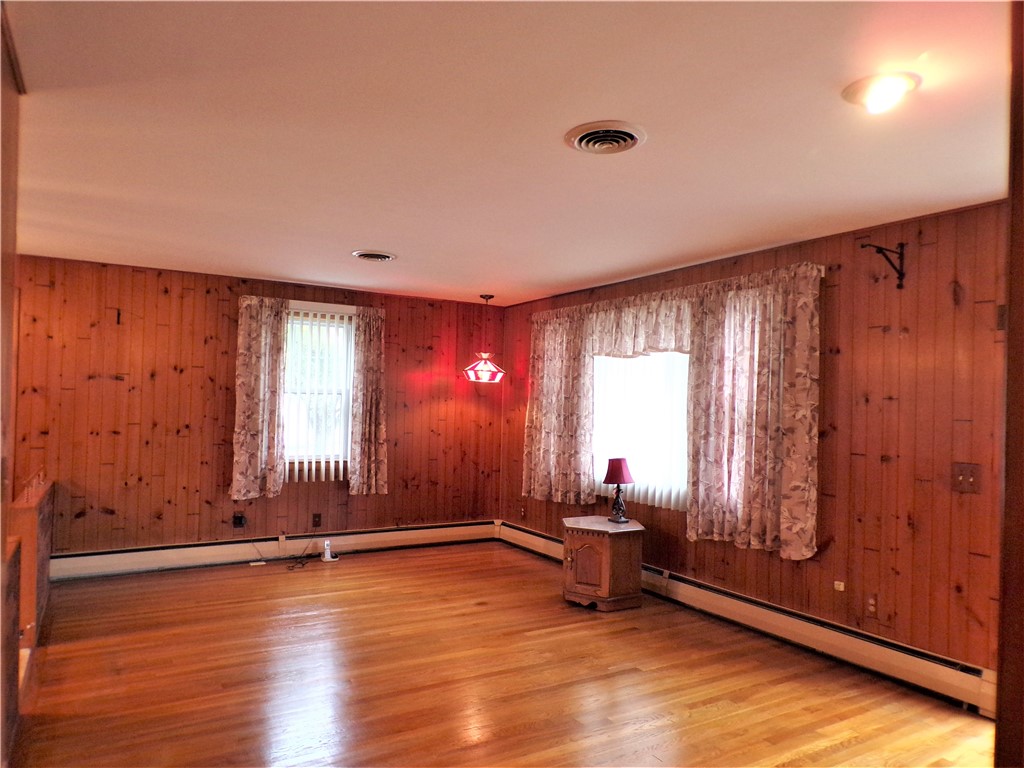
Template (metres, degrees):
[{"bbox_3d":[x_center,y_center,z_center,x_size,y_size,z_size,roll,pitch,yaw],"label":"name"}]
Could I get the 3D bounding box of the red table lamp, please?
[{"bbox_3d":[0.804,0.795,5.330,0.225,0.470,0.230,1,-2,0],"label":"red table lamp"}]

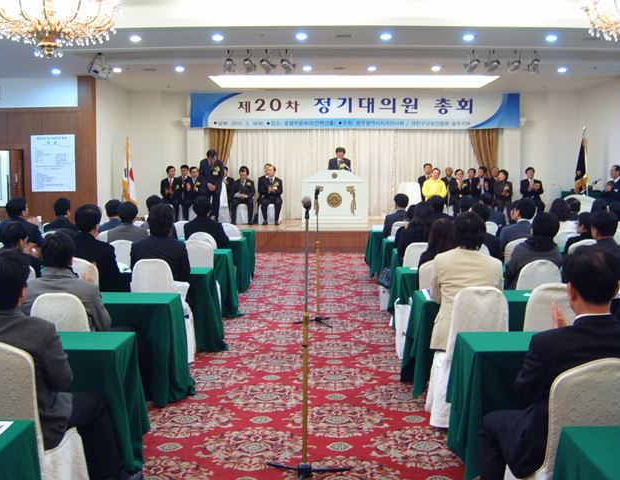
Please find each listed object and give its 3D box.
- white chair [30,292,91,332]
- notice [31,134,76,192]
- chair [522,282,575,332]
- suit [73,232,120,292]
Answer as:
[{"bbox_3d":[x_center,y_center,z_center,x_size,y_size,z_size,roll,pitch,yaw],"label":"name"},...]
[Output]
[{"bbox_3d":[-1.582,0.749,4.646,0.430,0.910,0.550,0,6,1],"label":"white chair"},{"bbox_3d":[-5.025,-1.496,13.413,0.870,1.130,0.020,0,6,1],"label":"notice"},{"bbox_3d":[1.583,0.731,4.795,0.460,0.920,0.560,0,6,-2],"label":"chair"},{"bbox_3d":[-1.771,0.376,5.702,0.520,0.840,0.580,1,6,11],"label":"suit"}]

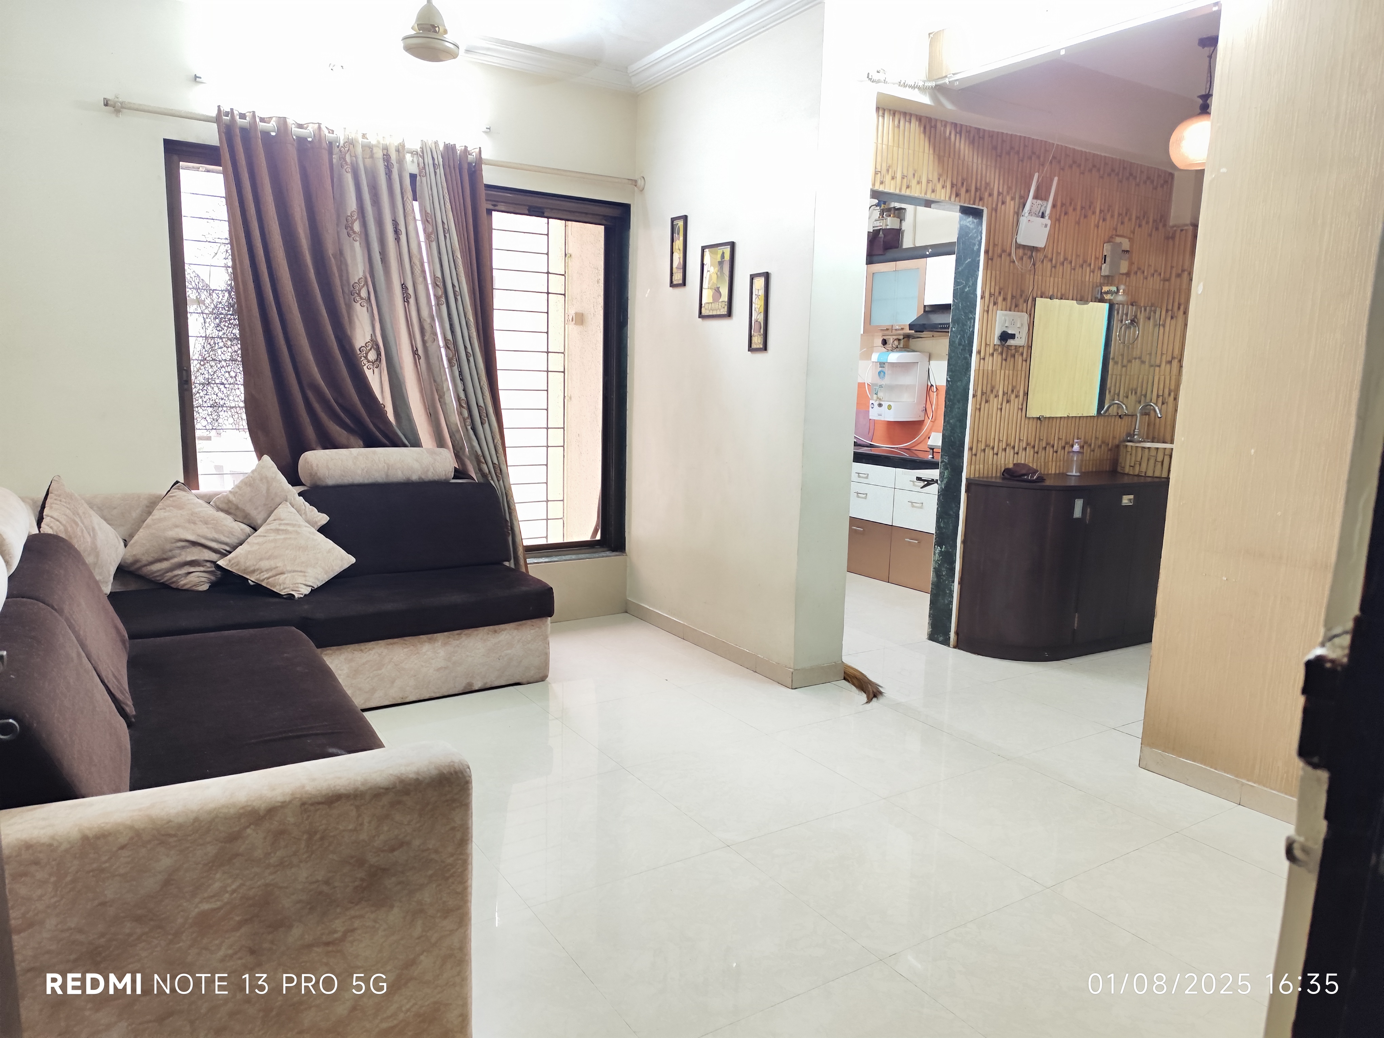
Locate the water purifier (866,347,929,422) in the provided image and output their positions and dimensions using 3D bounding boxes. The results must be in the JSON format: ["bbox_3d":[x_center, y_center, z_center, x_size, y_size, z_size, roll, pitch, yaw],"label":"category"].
[{"bbox_3d":[1.455,-0.931,6.484,0.230,0.475,0.370,-4,10,-33],"label":"water purifier"}]

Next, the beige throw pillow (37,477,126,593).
[{"bbox_3d":[-2.117,0.124,3.199,0.130,0.400,0.400,-16,50,-5],"label":"beige throw pillow"}]

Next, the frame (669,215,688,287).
[{"bbox_3d":[-0.061,-1.293,4.457,0.020,0.330,0.132,-4,10,-33],"label":"frame"}]

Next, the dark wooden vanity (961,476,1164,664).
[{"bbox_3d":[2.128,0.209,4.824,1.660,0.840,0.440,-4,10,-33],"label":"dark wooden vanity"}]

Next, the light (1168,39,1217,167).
[{"bbox_3d":[2.315,-1.865,4.158,0.250,0.550,0.250,-4,10,-33],"label":"light"}]

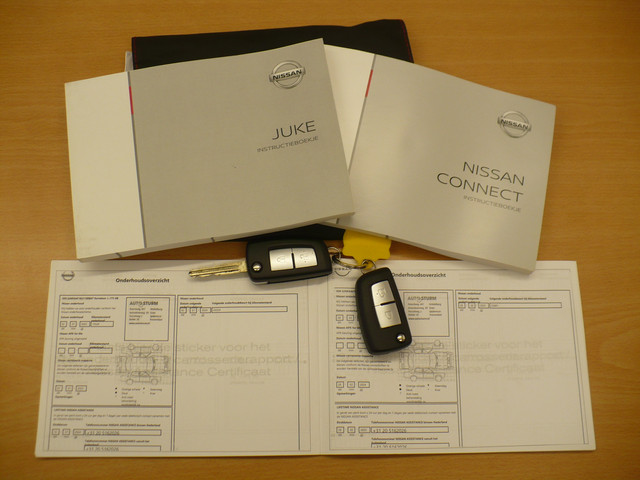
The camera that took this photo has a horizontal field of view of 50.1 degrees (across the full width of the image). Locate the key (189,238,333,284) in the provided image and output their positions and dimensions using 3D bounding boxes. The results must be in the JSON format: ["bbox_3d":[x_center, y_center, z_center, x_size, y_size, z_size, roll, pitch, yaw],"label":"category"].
[{"bbox_3d":[-0.047,0.018,0.539,0.111,0.014,0.034,-5,76,-3],"label":"key"}]

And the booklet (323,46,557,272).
[{"bbox_3d":[0.080,-0.067,0.551,0.210,0.014,0.147,14,74,-5],"label":"booklet"}]

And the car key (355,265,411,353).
[{"bbox_3d":[0.047,0.056,0.533,0.034,0.014,0.065,-13,77,-5],"label":"car key"}]

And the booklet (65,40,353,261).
[{"bbox_3d":[-0.089,-0.071,0.536,0.210,0.014,0.147,-9,75,1],"label":"booklet"}]

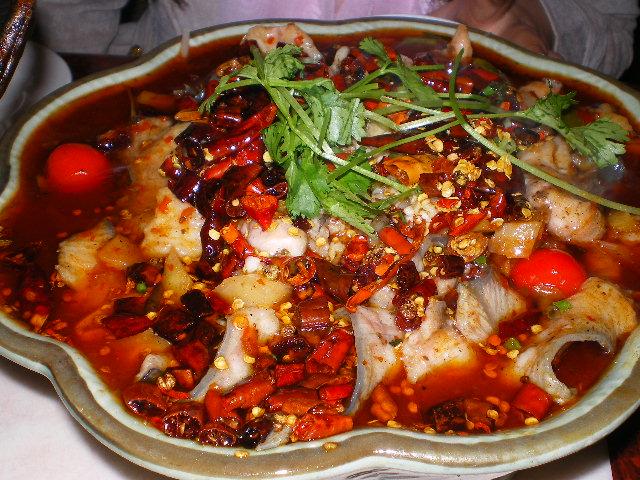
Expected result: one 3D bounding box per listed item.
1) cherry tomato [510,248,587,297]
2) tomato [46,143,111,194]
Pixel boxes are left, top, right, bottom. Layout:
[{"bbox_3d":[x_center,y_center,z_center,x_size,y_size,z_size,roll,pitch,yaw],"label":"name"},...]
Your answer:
[{"bbox_3d":[0.090,0.015,0.320,0.029,0.025,0.026,1,40,0],"label":"cherry tomato"},{"bbox_3d":[-0.110,-0.032,0.370,0.028,0.025,0.027,1,40,0],"label":"tomato"}]

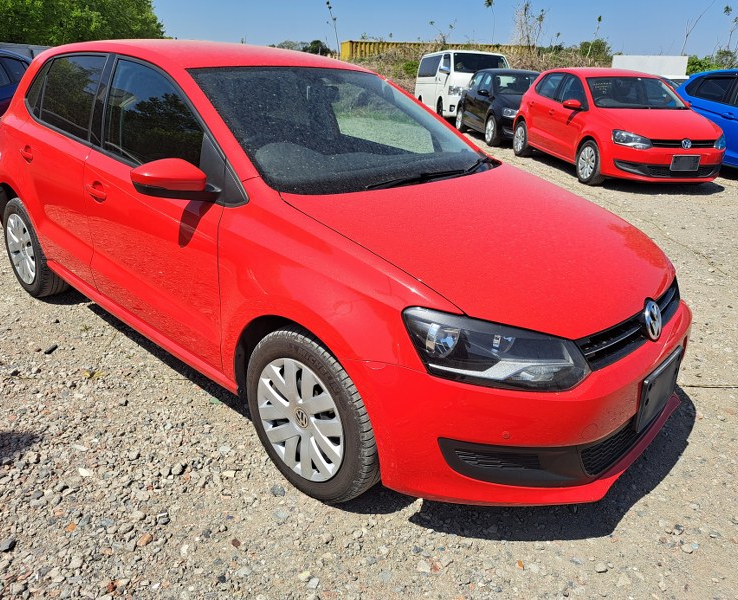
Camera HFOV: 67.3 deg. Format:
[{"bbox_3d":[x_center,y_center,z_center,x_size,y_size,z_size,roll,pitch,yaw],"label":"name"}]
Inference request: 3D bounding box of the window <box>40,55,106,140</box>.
[{"bbox_3d":[-1.431,-0.976,2.654,0.580,0.380,0.050,21,10,37],"label":"window"}]

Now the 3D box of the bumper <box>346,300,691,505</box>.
[{"bbox_3d":[0.712,0.214,2.008,0.670,0.480,1.680,20,27,38],"label":"bumper"}]

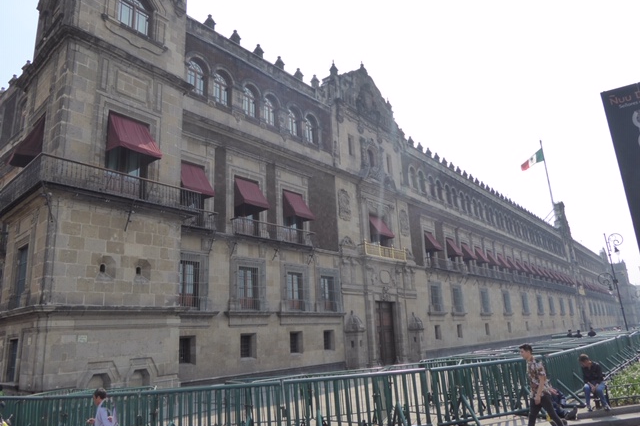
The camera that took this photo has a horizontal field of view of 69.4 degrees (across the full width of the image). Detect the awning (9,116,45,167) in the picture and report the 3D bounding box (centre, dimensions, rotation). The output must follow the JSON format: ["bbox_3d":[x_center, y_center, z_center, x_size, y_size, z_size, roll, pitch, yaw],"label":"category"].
[{"bbox_3d":[-11.615,-2.915,18.186,1.650,1.800,0.920,-15,-19,39],"label":"awning"}]

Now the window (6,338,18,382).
[{"bbox_3d":[-11.284,5.440,17.021,0.920,1.450,0.200,-15,-19,39],"label":"window"}]

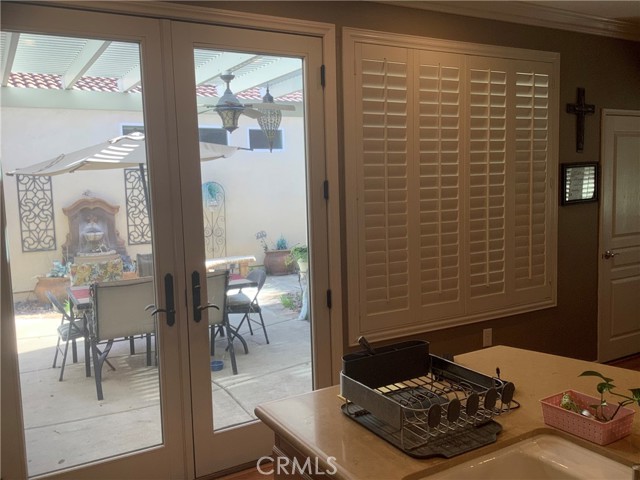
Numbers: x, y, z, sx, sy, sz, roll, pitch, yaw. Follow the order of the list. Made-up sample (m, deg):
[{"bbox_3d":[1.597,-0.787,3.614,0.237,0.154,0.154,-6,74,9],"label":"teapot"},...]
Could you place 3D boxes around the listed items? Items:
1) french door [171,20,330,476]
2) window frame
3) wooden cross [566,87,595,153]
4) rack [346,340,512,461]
[{"bbox_3d":[-0.333,0.067,3.216,0.870,2.410,0.060,-5,7,-29],"label":"french door"},{"bbox_3d":[0.987,-0.362,3.921,1.900,1.900,0.070,-5,7,-29],"label":"window frame"},{"bbox_3d":[2.022,-0.922,4.442,0.330,0.490,0.030,-5,7,-29],"label":"wooden cross"},{"bbox_3d":[0.311,0.430,1.655,0.375,0.160,0.420,-5,7,-29],"label":"rack"}]

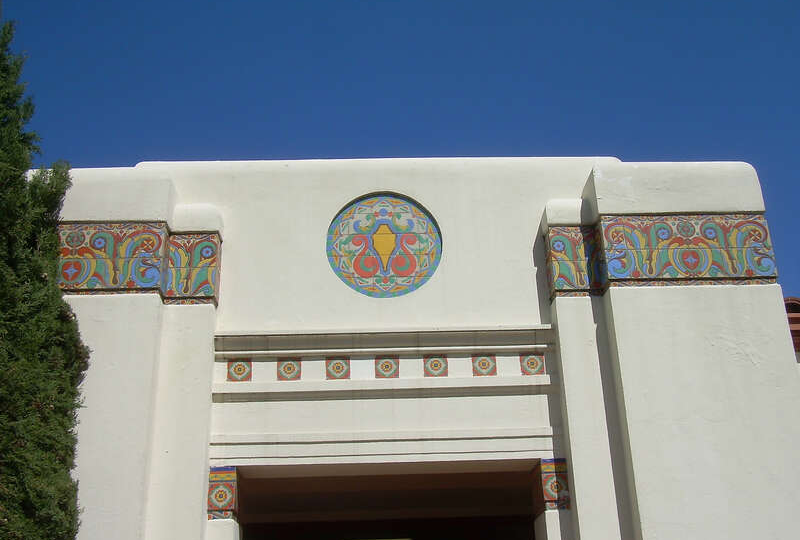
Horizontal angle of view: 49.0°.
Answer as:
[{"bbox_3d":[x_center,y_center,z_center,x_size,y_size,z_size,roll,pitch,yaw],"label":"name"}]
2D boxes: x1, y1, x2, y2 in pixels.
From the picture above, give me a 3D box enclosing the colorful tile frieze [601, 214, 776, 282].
[{"bbox_3d":[1.870,-0.128,5.705,1.084,0.490,0.050,-1,-23,-2],"label":"colorful tile frieze"}]

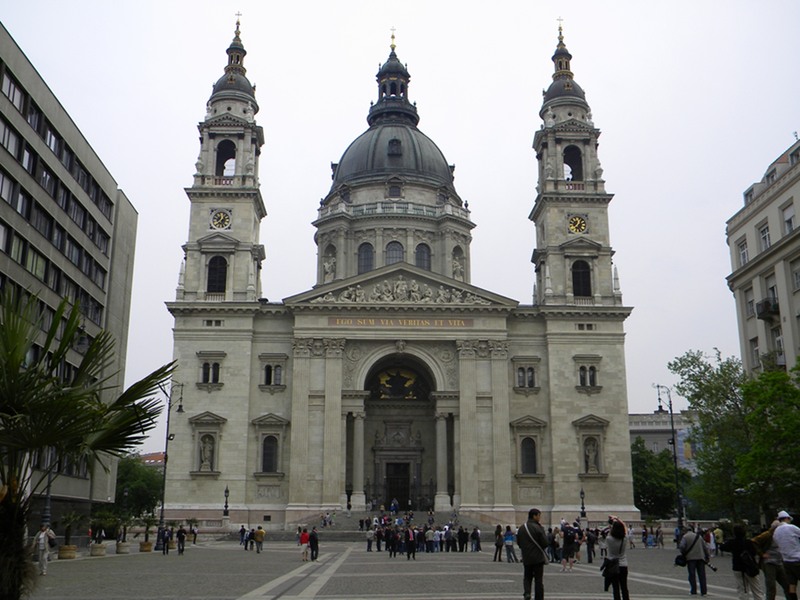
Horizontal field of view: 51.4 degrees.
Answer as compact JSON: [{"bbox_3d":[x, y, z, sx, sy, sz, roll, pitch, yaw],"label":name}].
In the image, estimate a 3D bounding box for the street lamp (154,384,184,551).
[{"bbox_3d":[-15.073,10.703,54.649,1.240,11.020,0.750,1,-15,-2],"label":"street lamp"}]

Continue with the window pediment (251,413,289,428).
[{"bbox_3d":[-15.518,14.451,100.033,4.600,1.650,0.900,1,-15,-2],"label":"window pediment"}]

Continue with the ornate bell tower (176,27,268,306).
[{"bbox_3d":[-22.848,-19.666,112.490,9.698,44.100,9.698,1,-16,-2],"label":"ornate bell tower"}]

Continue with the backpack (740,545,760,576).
[{"bbox_3d":[7.077,5.290,16.800,0.360,0.520,0.250,-1,-16,-20],"label":"backpack"}]

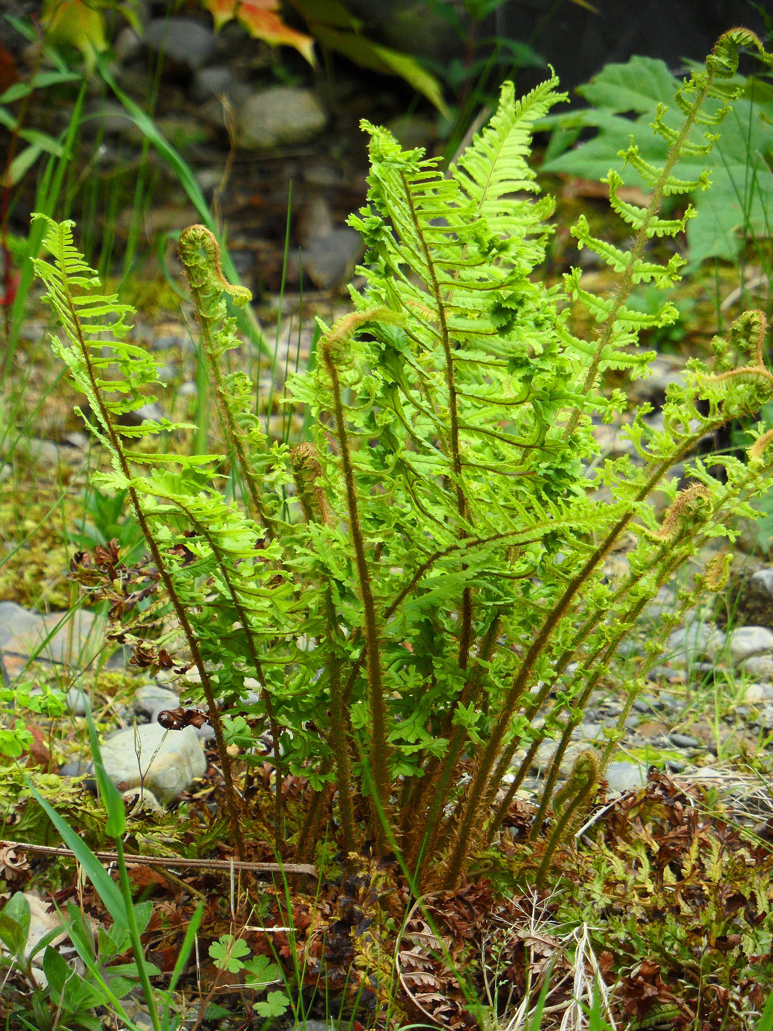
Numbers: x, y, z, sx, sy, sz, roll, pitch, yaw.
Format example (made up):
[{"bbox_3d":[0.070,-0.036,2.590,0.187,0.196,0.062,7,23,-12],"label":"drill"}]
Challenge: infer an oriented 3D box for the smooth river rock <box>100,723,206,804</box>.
[{"bbox_3d":[-0.130,0.140,3.500,0.060,0.041,0.048,0,17,0],"label":"smooth river rock"}]

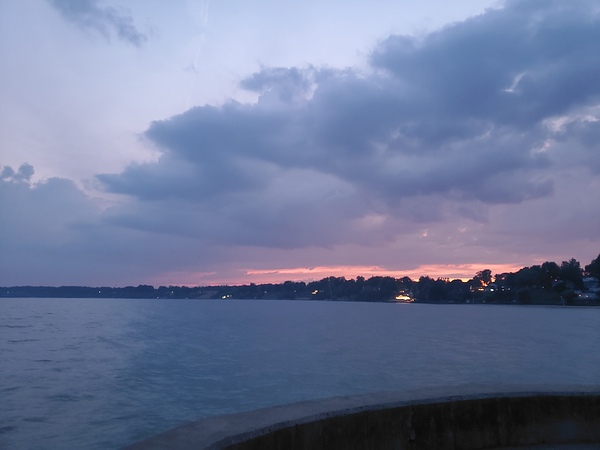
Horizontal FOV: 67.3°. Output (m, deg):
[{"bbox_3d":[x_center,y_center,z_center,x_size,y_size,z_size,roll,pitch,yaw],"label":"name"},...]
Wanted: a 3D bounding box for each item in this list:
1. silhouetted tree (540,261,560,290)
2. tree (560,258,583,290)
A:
[{"bbox_3d":[106.710,21.510,192.000,7.500,12.910,7.500,-5,-10,29],"label":"silhouetted tree"},{"bbox_3d":[114.460,20.870,190.000,8.160,13.630,8.160,-5,-11,31],"label":"tree"}]

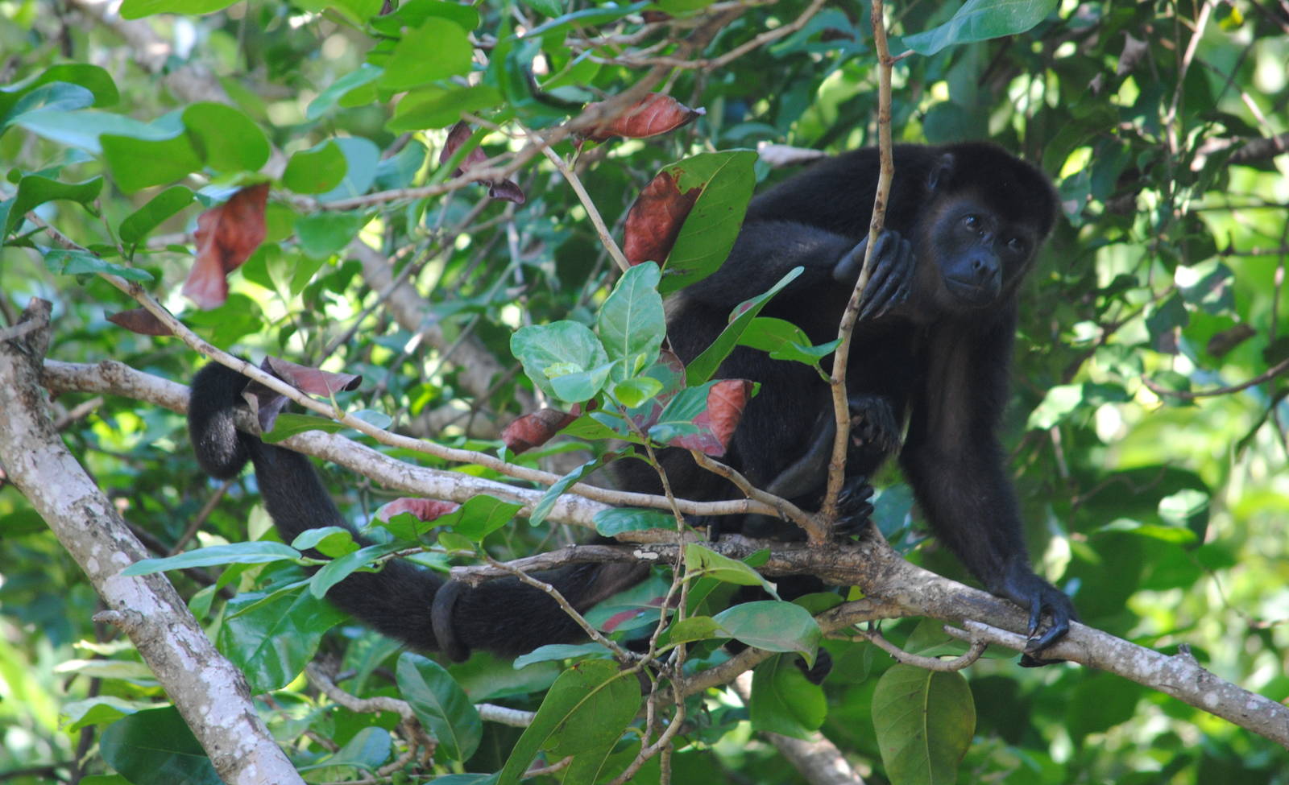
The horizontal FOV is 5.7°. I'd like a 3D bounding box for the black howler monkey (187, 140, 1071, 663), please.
[{"bbox_3d":[-0.014,0.008,11.550,0.710,0.460,0.350,-5,-11,25],"label":"black howler monkey"}]

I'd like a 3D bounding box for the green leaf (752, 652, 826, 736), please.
[{"bbox_3d":[0.112,0.238,10.100,0.052,0.066,0.018,-11,-6,-8],"label":"green leaf"}]

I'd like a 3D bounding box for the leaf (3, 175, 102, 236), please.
[{"bbox_3d":[-0.513,-0.162,11.200,0.085,0.052,0.045,0,-10,0],"label":"leaf"}]

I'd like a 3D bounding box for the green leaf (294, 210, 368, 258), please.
[{"bbox_3d":[-0.267,-0.135,11.000,0.063,0.040,0.030,0,-10,0],"label":"green leaf"}]

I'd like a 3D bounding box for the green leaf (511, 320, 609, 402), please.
[{"bbox_3d":[-0.074,-0.028,11.350,0.085,0.070,0.035,0,-10,0],"label":"green leaf"}]

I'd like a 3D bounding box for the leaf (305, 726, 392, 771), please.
[{"bbox_3d":[-0.269,0.323,11.700,0.080,0.038,0.040,0,-10,0],"label":"leaf"}]

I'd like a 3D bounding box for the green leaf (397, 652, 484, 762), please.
[{"bbox_3d":[-0.183,0.280,11.500,0.060,0.110,0.020,-29,-6,-18],"label":"green leaf"}]

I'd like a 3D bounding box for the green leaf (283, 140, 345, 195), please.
[{"bbox_3d":[-0.282,-0.192,11.000,0.056,0.047,0.025,0,-10,0],"label":"green leaf"}]

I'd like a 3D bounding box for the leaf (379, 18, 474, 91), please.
[{"bbox_3d":[-0.159,-0.246,9.400,0.070,0.014,0.058,-6,-52,24],"label":"leaf"}]

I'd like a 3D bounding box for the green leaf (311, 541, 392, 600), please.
[{"bbox_3d":[-0.260,0.157,11.350,0.085,0.025,0.035,-30,-6,-6],"label":"green leaf"}]

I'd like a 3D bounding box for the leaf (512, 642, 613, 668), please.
[{"bbox_3d":[-0.062,0.200,9.800,0.080,0.012,0.042,-6,16,-14],"label":"leaf"}]

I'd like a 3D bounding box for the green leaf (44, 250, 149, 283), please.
[{"bbox_3d":[-0.416,-0.096,9.800,0.086,0.014,0.042,12,19,11],"label":"green leaf"}]

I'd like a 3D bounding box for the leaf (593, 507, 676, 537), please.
[{"bbox_3d":[-0.008,0.113,11.350,0.075,0.026,0.040,0,-10,0],"label":"leaf"}]

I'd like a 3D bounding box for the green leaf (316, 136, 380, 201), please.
[{"bbox_3d":[-0.221,-0.165,9.500,0.050,0.058,0.012,-33,6,-10],"label":"green leaf"}]

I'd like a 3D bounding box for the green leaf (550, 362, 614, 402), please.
[{"bbox_3d":[-0.047,-0.008,9.700,0.055,0.014,0.040,-11,37,-34],"label":"green leaf"}]

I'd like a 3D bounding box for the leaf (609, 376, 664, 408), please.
[{"bbox_3d":[-0.007,0.000,11.350,0.048,0.027,0.030,0,-10,0],"label":"leaf"}]

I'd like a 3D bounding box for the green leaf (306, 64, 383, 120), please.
[{"bbox_3d":[-0.221,-0.221,9.500,0.066,0.012,0.038,-32,29,-18],"label":"green leaf"}]

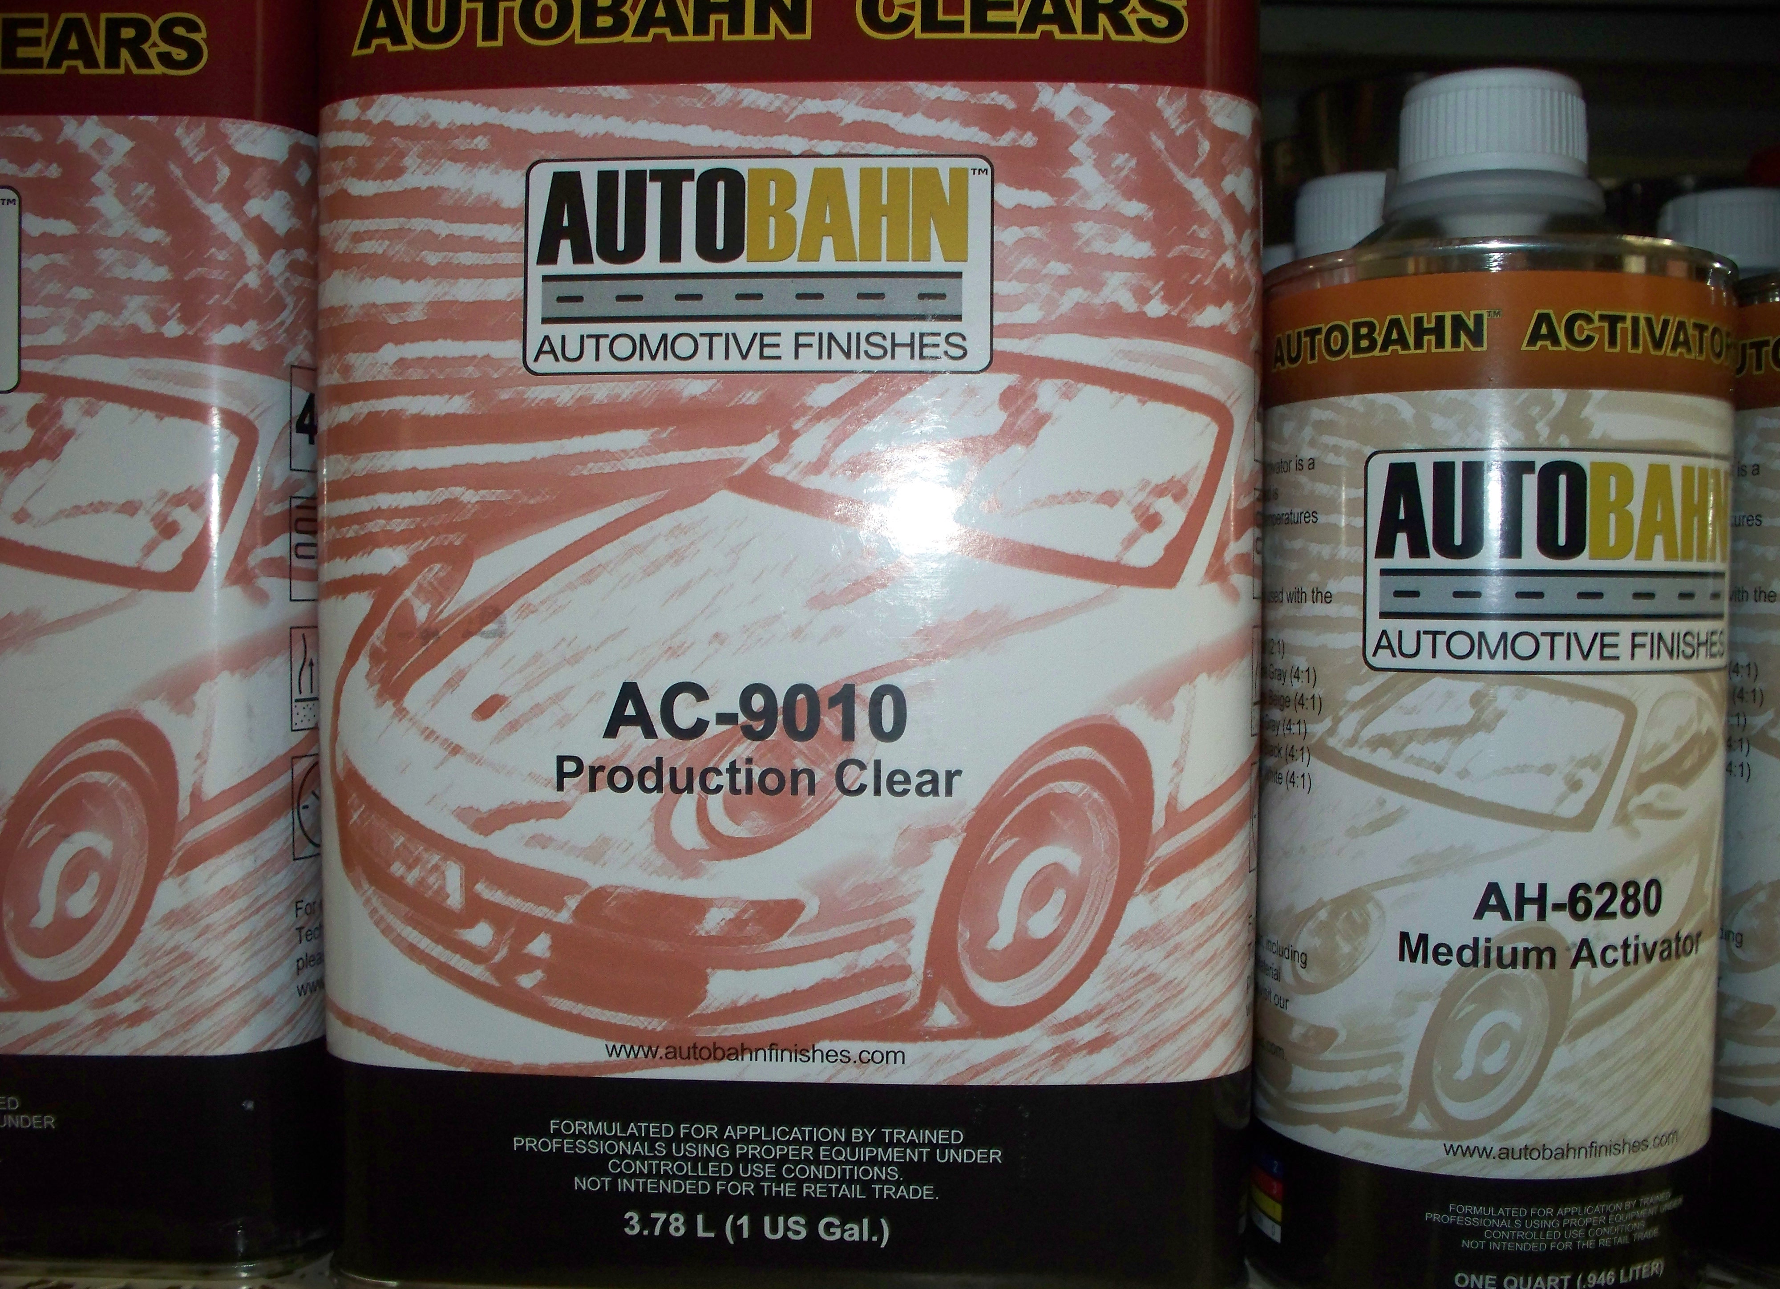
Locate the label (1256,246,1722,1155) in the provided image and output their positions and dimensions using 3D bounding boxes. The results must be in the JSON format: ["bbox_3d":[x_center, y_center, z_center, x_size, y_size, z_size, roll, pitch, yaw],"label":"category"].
[{"bbox_3d":[0.109,0.012,0.333,0.084,0.147,0.078,0,3,0],"label":"label"}]

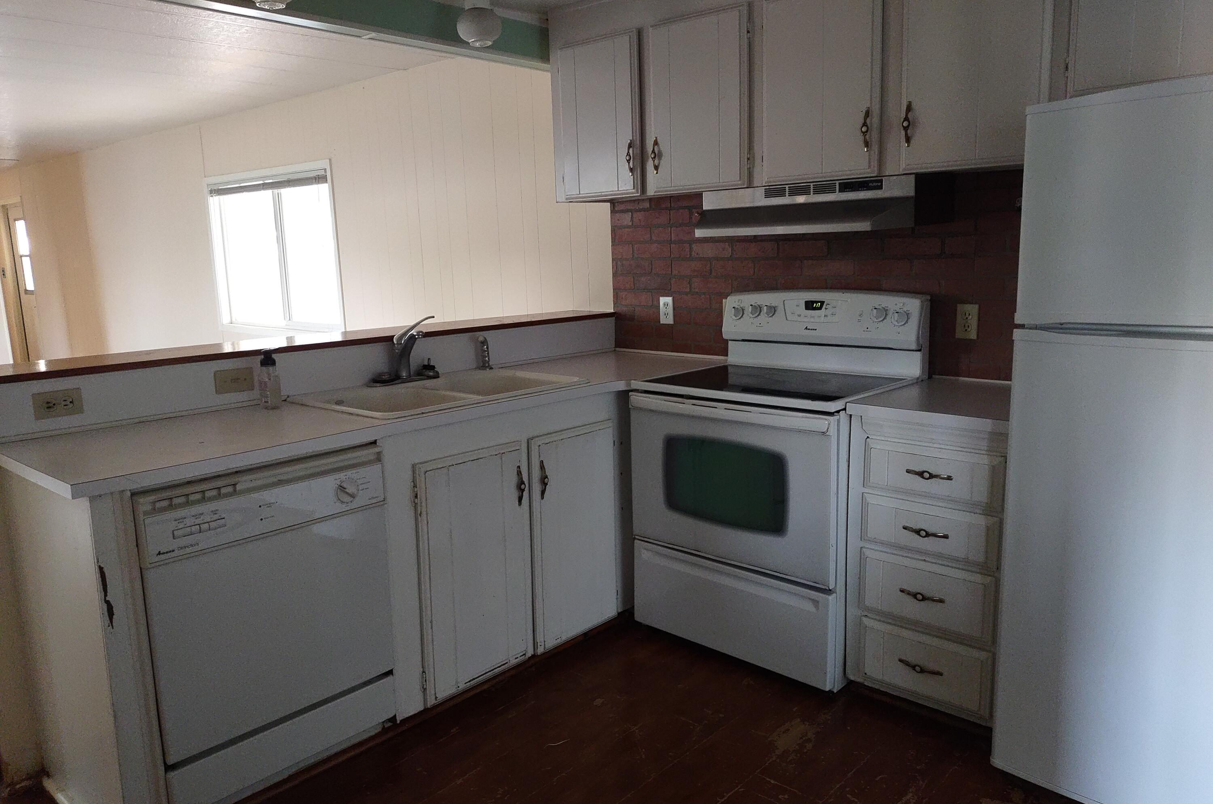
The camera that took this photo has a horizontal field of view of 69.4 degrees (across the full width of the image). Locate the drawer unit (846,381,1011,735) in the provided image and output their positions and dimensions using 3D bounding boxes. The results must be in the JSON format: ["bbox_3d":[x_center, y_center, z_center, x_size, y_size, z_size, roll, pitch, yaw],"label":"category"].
[{"bbox_3d":[1.067,0.418,2.603,0.460,0.818,0.580,8,14,42],"label":"drawer unit"}]

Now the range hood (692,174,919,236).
[{"bbox_3d":[0.673,-0.631,2.882,0.762,0.160,0.428,8,14,42],"label":"range hood"}]

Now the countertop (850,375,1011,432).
[{"bbox_3d":[1.052,0.001,2.526,0.465,0.035,0.608,8,14,42],"label":"countertop"}]

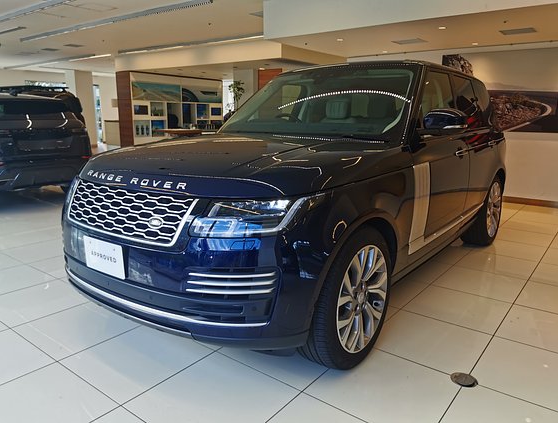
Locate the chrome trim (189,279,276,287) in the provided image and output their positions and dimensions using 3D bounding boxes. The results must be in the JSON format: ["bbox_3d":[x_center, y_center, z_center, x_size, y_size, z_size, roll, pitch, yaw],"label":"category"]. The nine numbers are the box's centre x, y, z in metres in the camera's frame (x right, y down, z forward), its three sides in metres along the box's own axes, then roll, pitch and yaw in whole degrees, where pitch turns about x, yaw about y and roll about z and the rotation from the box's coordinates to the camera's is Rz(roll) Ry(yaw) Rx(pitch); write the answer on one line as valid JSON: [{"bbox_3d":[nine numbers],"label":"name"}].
[{"bbox_3d":[-0.223,0.333,2.513,0.410,0.040,0.090,0,12,-2],"label":"chrome trim"}]

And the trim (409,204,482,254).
[{"bbox_3d":[1.329,0.089,4.117,0.050,0.090,1.780,9,15,34],"label":"trim"}]

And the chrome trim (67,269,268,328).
[{"bbox_3d":[-0.759,0.441,2.845,1.550,0.100,0.330,9,15,34],"label":"chrome trim"}]

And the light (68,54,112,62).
[{"bbox_3d":[-5.033,-4.064,14.300,2.100,0.080,0.160,10,15,36],"label":"light"}]

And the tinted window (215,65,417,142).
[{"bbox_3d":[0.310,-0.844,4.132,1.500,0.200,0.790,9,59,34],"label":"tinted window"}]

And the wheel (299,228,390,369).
[{"bbox_3d":[0.332,0.452,2.934,0.280,0.780,0.780,9,15,34],"label":"wheel"}]

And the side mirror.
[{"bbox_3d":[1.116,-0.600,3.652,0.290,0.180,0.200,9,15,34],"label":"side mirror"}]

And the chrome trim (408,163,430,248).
[{"bbox_3d":[0.899,-0.040,3.463,0.050,0.540,0.310,9,15,34],"label":"chrome trim"}]

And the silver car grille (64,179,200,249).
[{"bbox_3d":[-0.781,0.000,2.706,0.930,0.220,0.150,9,15,34],"label":"silver car grille"}]

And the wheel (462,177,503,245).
[{"bbox_3d":[1.991,-0.040,5.290,0.280,0.780,0.780,9,15,34],"label":"wheel"}]

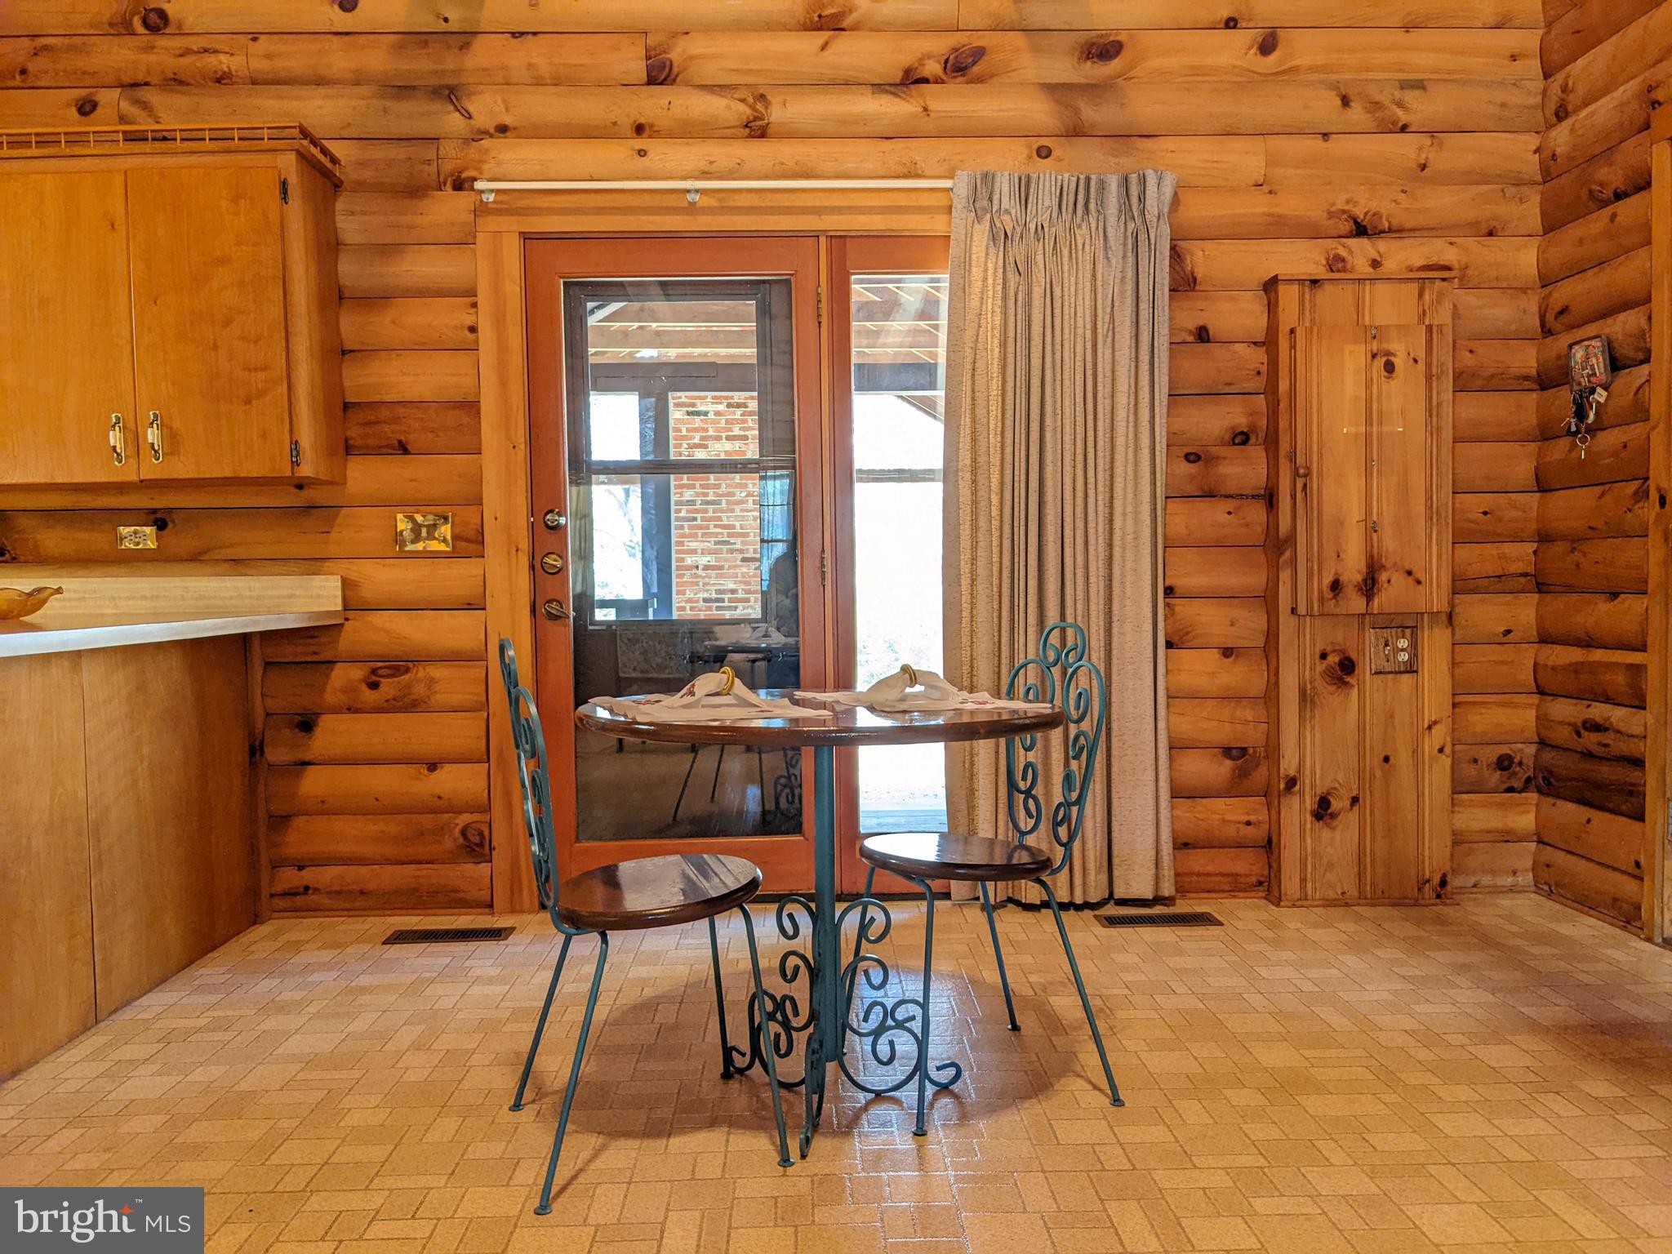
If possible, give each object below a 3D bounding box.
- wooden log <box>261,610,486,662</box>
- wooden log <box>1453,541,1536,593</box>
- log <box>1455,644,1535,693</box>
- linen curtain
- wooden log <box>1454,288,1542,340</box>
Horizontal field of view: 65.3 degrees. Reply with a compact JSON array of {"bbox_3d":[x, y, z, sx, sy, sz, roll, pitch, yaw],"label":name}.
[{"bbox_3d":[-1.392,0.022,3.995,0.671,0.152,0.131,-1,2,-1],"label":"wooden log"},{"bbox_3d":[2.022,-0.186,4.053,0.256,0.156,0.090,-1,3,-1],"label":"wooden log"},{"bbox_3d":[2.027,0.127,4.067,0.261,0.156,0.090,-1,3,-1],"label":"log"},{"bbox_3d":[0.671,-0.257,3.901,0.690,2.189,0.141,-1,2,-1],"label":"linen curtain"},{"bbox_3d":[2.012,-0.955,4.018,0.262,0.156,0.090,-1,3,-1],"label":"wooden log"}]

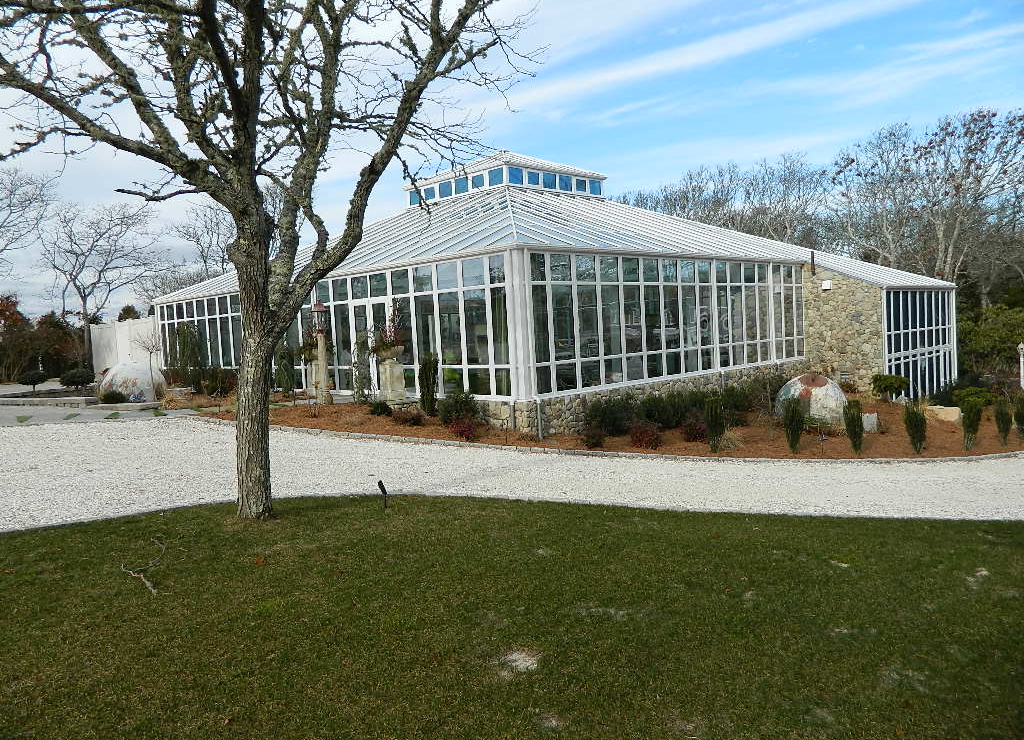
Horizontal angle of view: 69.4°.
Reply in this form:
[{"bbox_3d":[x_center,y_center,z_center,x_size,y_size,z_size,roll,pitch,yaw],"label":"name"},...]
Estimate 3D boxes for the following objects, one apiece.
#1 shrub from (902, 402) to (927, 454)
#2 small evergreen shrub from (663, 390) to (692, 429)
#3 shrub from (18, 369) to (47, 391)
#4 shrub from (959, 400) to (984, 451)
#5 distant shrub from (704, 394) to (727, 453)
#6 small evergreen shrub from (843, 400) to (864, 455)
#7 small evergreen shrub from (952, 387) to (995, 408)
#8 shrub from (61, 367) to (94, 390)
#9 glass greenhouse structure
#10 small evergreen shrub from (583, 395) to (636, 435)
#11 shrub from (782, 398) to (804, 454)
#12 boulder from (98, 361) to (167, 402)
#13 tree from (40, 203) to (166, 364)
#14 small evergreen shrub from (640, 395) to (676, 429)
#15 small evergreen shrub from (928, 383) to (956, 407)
[{"bbox_3d":[6.314,0.902,11.600,0.330,0.850,0.330,-1,4,28],"label":"shrub"},{"bbox_3d":[3.357,0.801,15.000,0.650,0.770,0.650,-2,3,12],"label":"small evergreen shrub"},{"bbox_3d":[-13.811,0.274,21.300,0.740,0.680,0.720,-5,4,-33],"label":"shrub"},{"bbox_3d":[7.270,0.862,11.700,0.310,0.830,0.310,-1,4,32],"label":"shrub"},{"bbox_3d":[3.220,0.862,11.700,0.350,0.890,0.350,-2,3,15],"label":"distant shrub"},{"bbox_3d":[5.357,0.902,11.600,0.310,0.850,0.310,-1,4,25],"label":"small evergreen shrub"},{"bbox_3d":[11.233,0.669,18.000,0.950,0.560,0.900,-1,4,32],"label":"small evergreen shrub"},{"bbox_3d":[-13.220,0.259,22.500,1.030,0.740,1.000,-5,4,-30],"label":"shrub"},{"bbox_3d":[1.456,-3.588,26.089,20.200,8.350,20.200,0,4,44],"label":"glass greenhouse structure"},{"bbox_3d":[1.872,0.845,14.200,1.020,0.780,0.950,-3,3,7],"label":"small evergreen shrub"},{"bbox_3d":[4.340,0.871,11.400,0.350,0.870,0.350,-2,3,21],"label":"shrub"},{"bbox_3d":[-8.827,0.267,17.200,1.450,0.970,1.400,-5,4,-27],"label":"boulder"},{"bbox_3d":[-16.020,-3.275,29.000,4.900,6.600,4.700,-5,3,-28],"label":"tree"},{"bbox_3d":[2.931,0.842,15.000,0.720,0.700,0.700,-2,3,11],"label":"small evergreen shrub"},{"bbox_3d":[11.352,0.646,19.500,0.800,0.660,0.750,-1,4,30],"label":"small evergreen shrub"}]

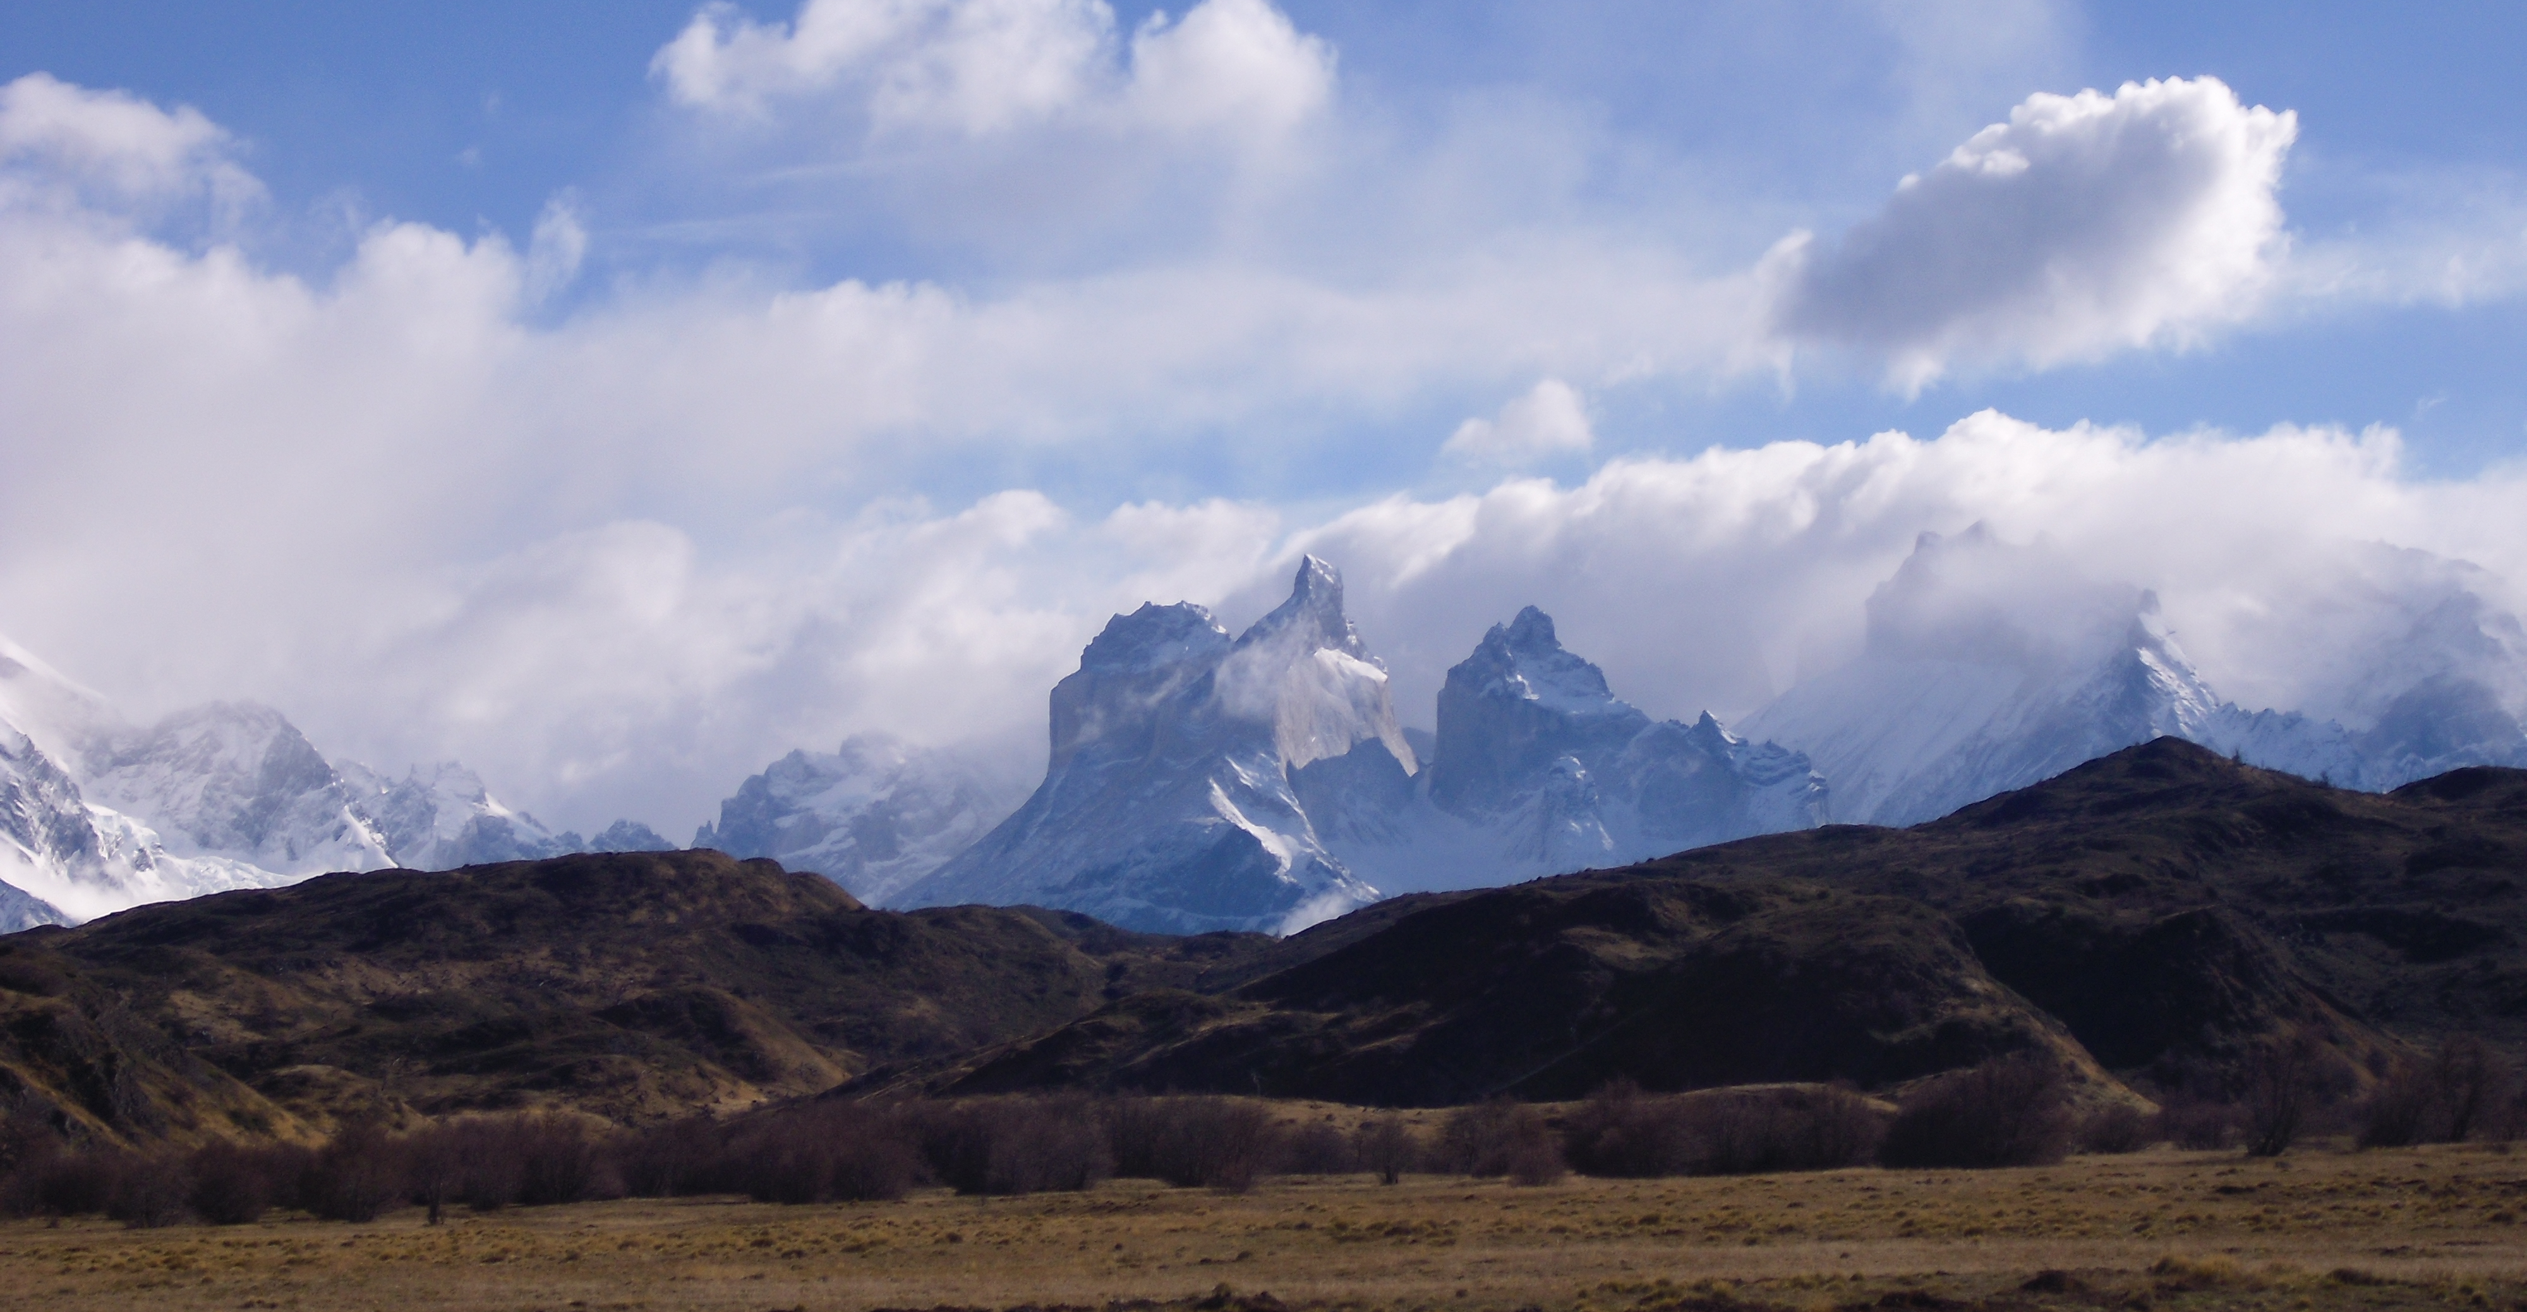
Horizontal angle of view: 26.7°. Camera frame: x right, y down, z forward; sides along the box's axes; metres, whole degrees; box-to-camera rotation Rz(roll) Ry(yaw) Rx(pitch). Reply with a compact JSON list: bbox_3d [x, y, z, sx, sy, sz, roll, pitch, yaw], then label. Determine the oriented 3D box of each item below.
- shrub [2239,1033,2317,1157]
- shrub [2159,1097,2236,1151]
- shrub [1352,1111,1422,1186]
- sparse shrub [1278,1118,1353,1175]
[{"bbox_3d":[27.257,11.814,143.000,2.119,3.338,1.950,-1,-5,0],"label":"shrub"},{"bbox_3d":[25.934,12.994,148.000,2.138,1.480,1.967,-1,-5,0],"label":"shrub"},{"bbox_3d":[3.242,12.914,140.000,1.763,1.919,1.622,-1,-5,0],"label":"shrub"},{"bbox_3d":[1.424,13.349,145.000,2.041,1.612,1.878,-1,-5,0],"label":"sparse shrub"}]

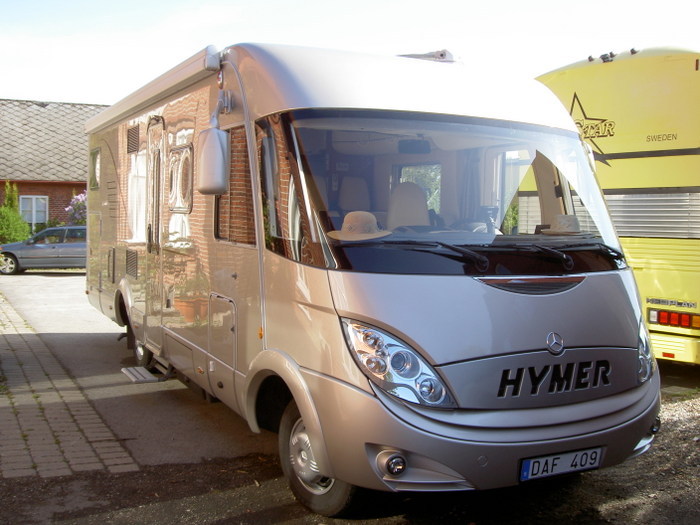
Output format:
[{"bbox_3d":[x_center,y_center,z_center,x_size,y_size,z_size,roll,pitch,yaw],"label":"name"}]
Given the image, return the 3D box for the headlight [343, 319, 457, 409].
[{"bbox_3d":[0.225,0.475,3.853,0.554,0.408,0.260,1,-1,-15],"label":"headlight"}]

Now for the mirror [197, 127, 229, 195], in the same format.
[{"bbox_3d":[-0.838,-0.624,4.824,0.190,0.415,0.130,0,4,-27],"label":"mirror"}]

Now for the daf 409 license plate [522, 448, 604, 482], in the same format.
[{"bbox_3d":[1.077,1.029,4.029,0.525,0.115,0.025,0,4,-27],"label":"daf 409 license plate"}]

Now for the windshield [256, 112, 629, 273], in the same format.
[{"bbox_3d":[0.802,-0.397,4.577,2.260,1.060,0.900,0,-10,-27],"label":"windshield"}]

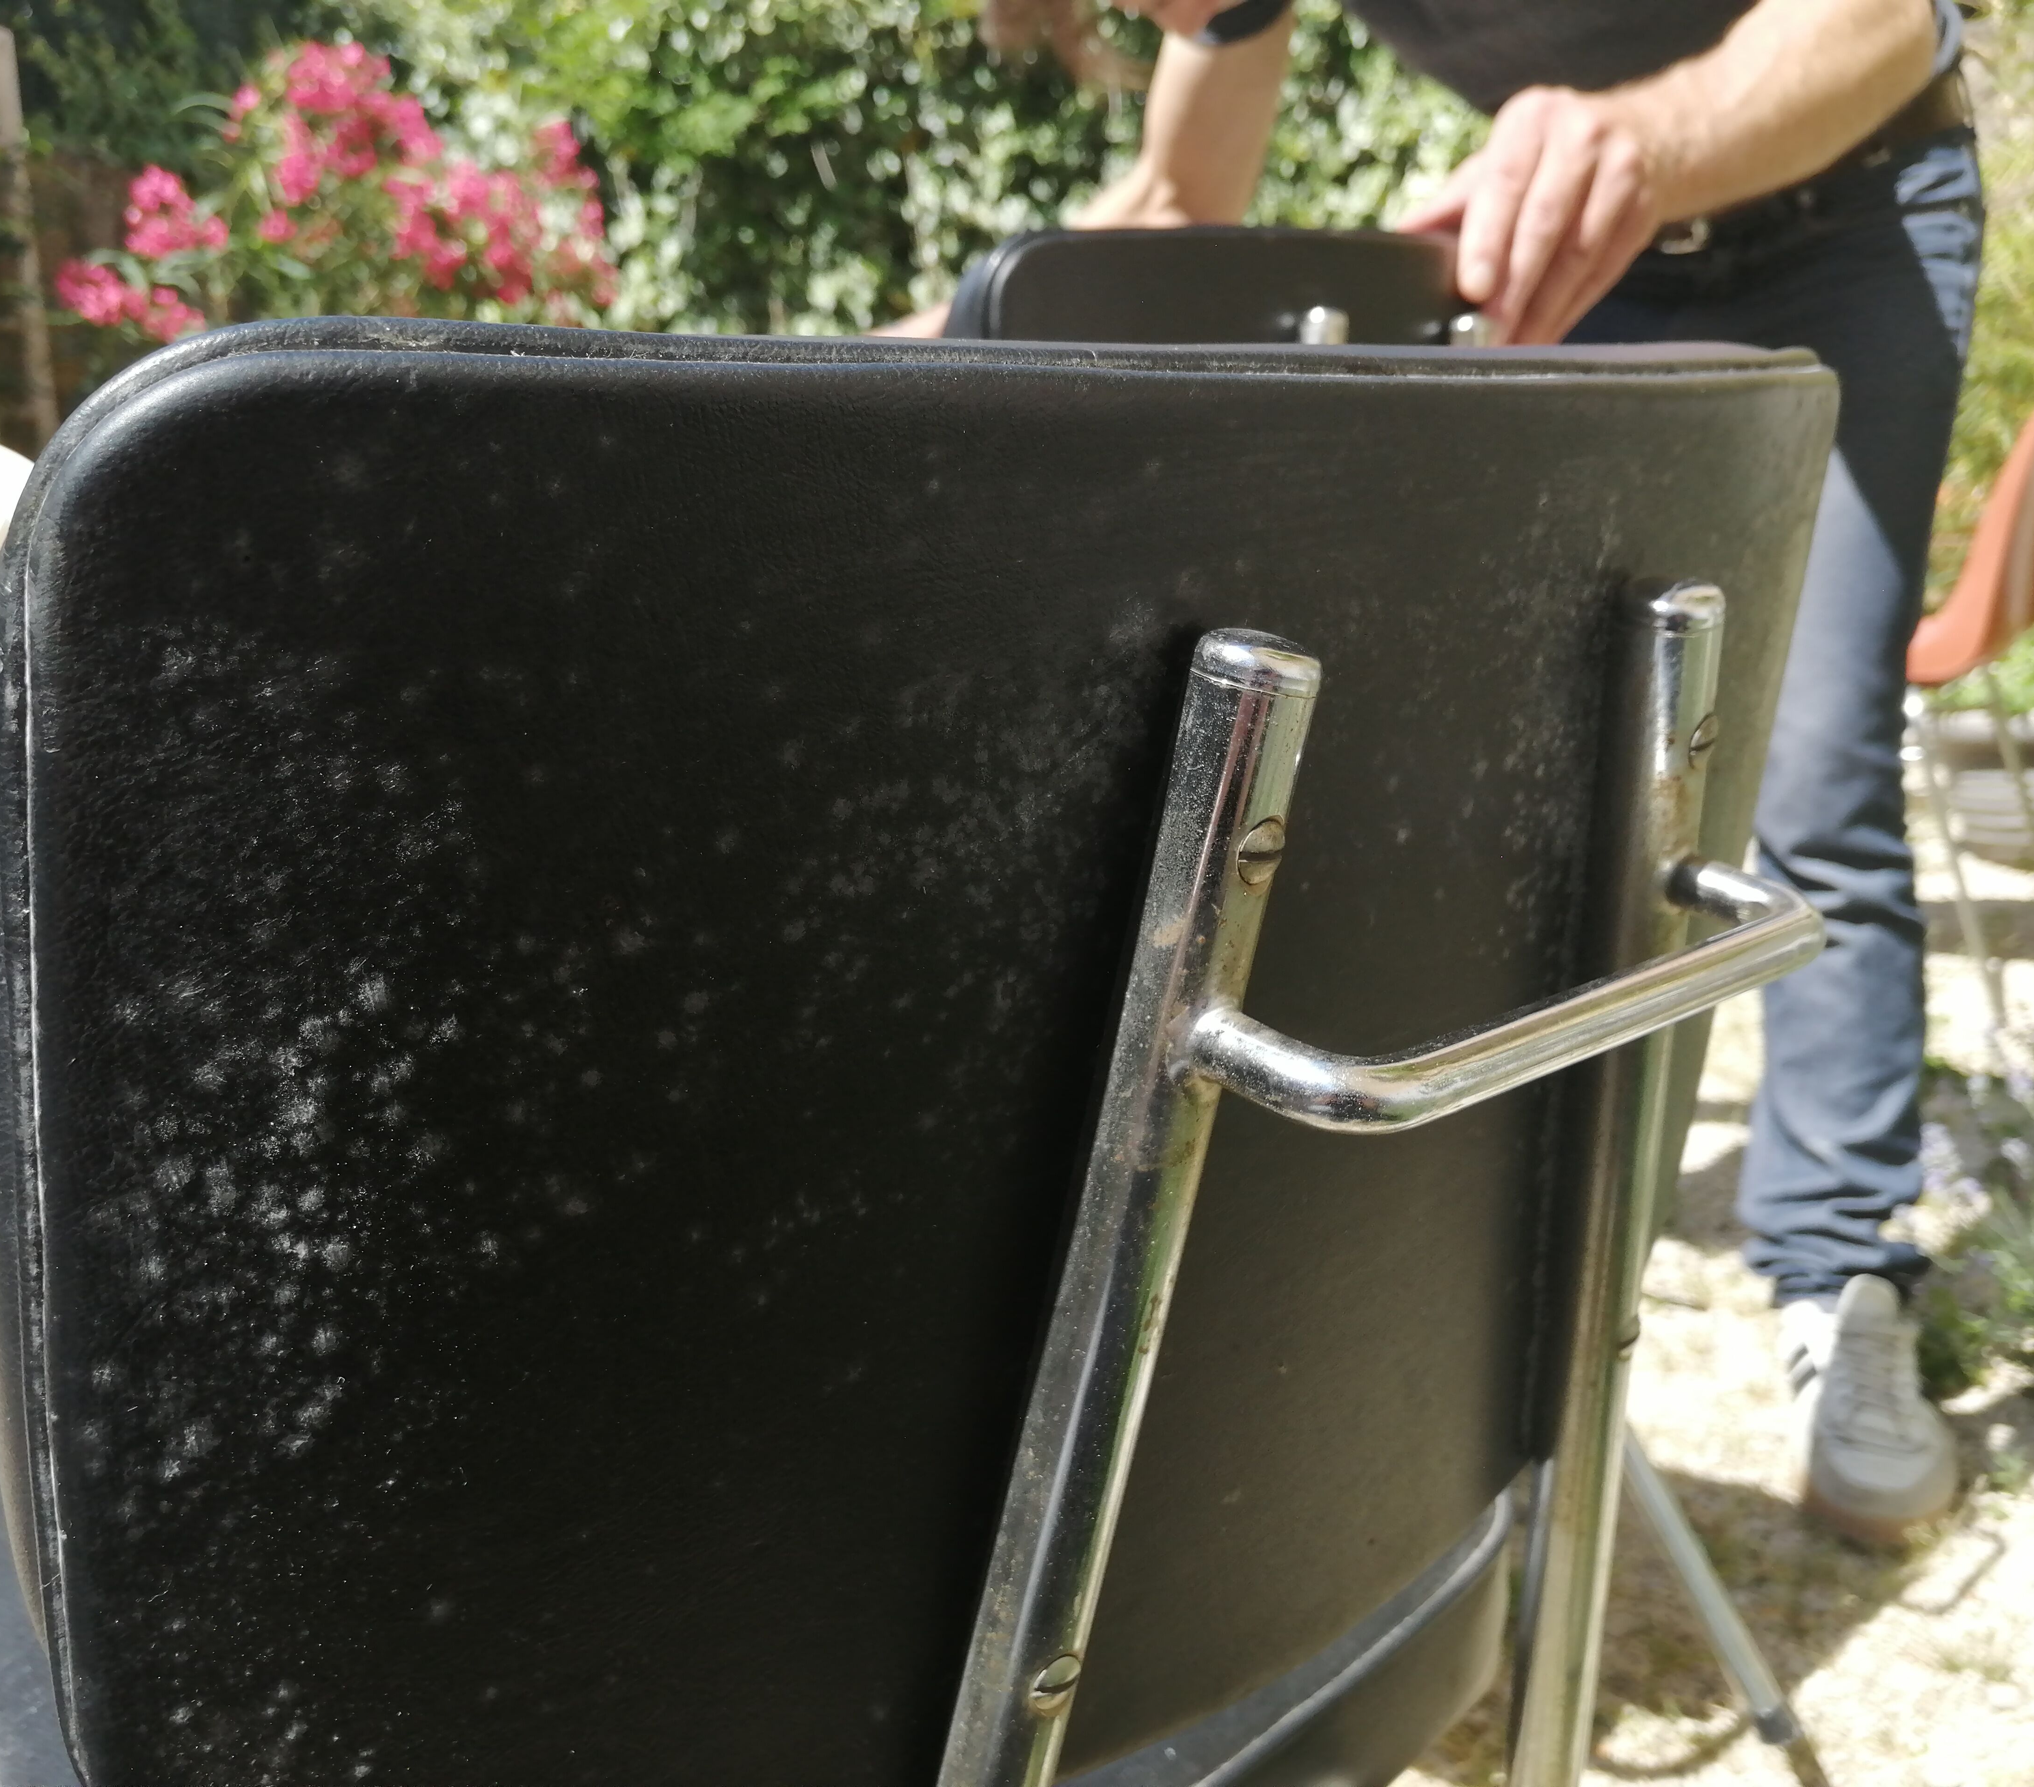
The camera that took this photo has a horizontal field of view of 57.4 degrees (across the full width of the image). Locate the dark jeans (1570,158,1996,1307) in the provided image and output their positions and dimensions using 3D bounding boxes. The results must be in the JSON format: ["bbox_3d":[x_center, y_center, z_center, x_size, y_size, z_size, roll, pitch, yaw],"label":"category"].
[{"bbox_3d":[0.540,-0.137,1.516,0.450,0.930,0.340,11,19,35],"label":"dark jeans"}]

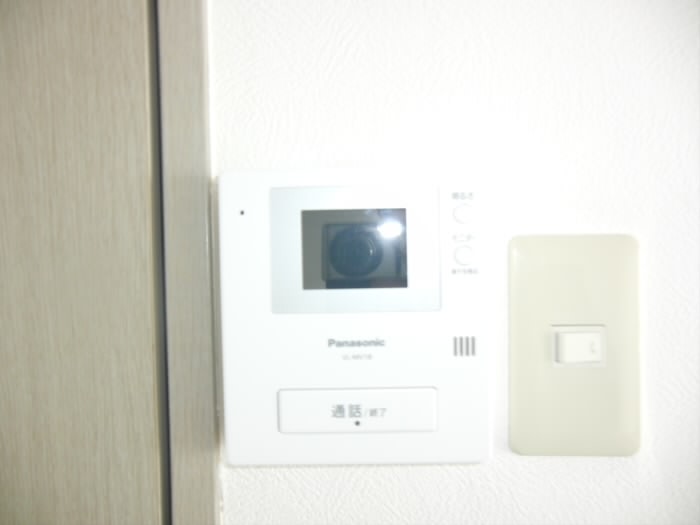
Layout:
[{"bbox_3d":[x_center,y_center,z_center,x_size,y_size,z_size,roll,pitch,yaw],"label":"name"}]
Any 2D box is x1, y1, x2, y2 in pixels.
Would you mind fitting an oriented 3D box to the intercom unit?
[{"bbox_3d":[0.003,0.026,0.249,0.130,0.142,0.026,-1,1,1],"label":"intercom unit"}]

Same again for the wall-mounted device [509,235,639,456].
[{"bbox_3d":[0.121,0.044,0.257,0.070,0.120,0.010,-1,1,1],"label":"wall-mounted device"}]

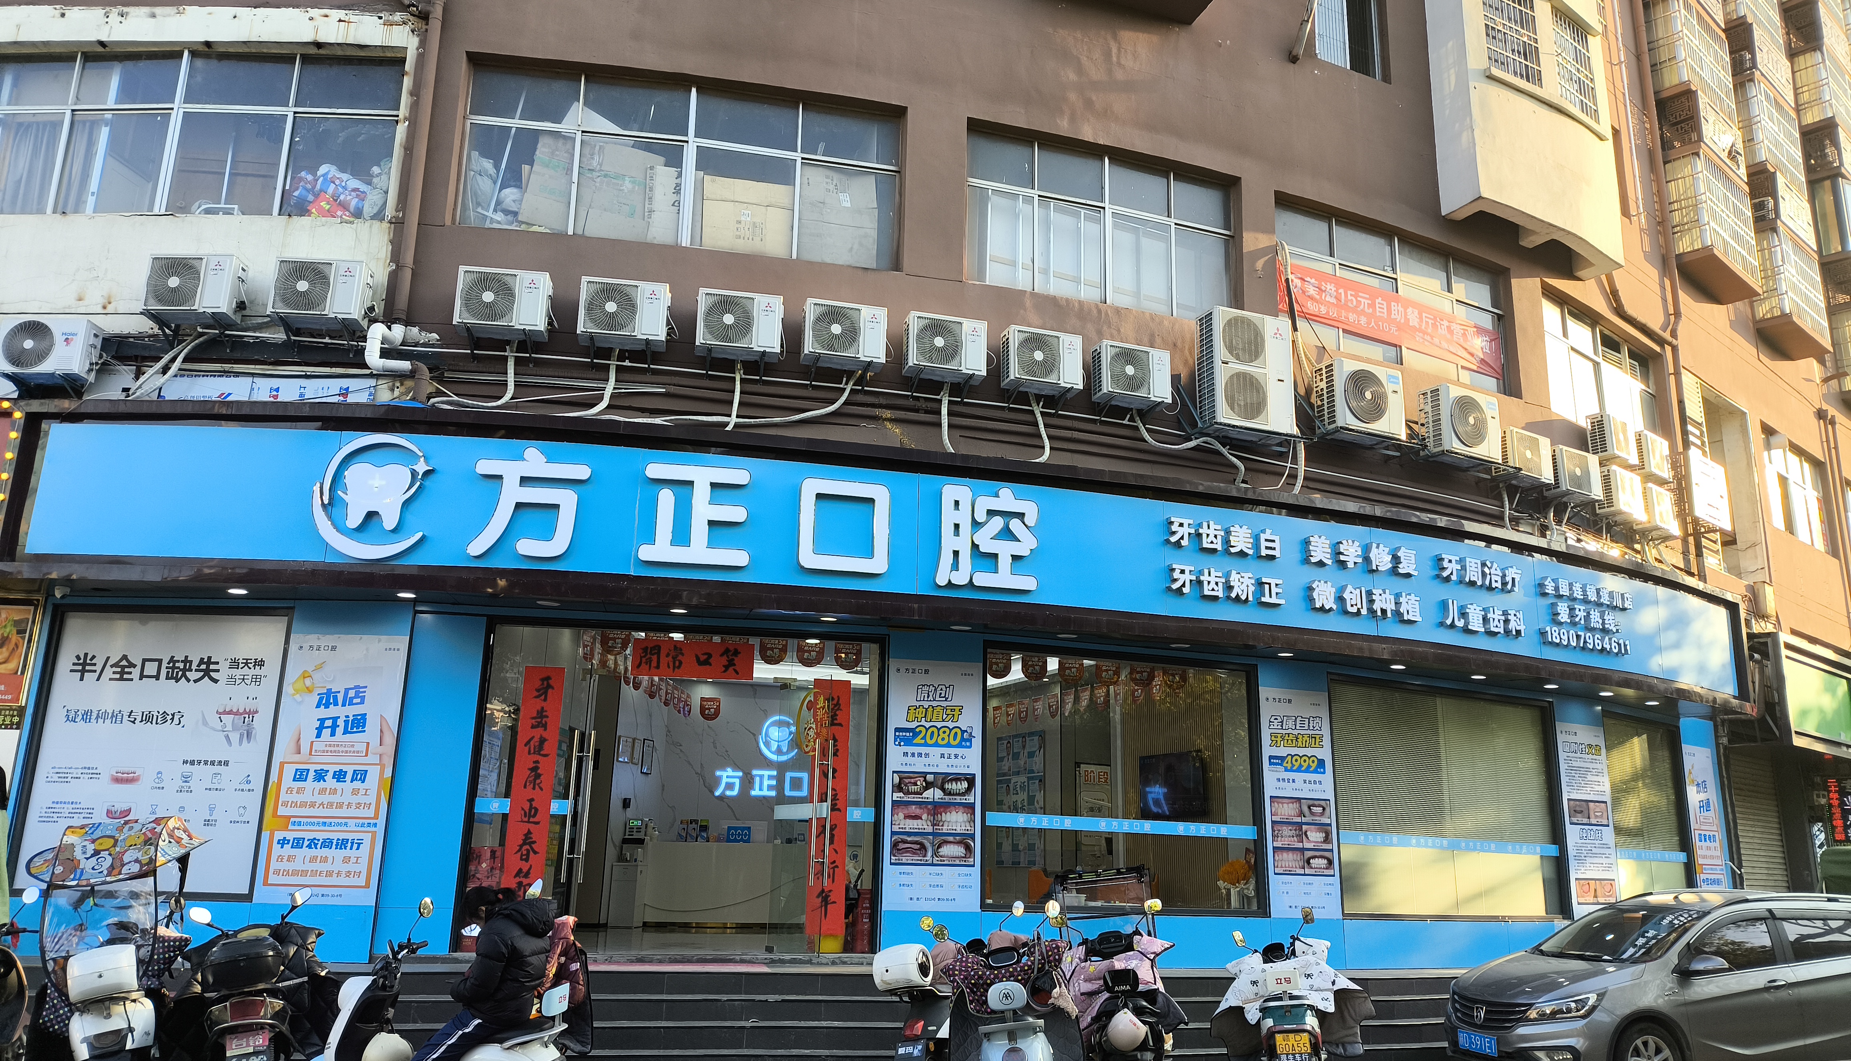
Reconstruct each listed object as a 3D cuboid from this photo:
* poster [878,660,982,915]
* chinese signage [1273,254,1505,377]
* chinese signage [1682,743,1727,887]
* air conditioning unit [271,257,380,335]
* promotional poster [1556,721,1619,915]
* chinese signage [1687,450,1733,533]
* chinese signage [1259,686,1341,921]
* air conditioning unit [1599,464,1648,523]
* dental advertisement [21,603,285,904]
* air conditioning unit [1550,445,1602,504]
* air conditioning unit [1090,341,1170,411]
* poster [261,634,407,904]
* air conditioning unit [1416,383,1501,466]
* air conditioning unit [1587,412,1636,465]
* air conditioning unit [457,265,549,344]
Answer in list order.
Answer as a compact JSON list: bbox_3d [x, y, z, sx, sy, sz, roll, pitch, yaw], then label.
[{"bbox_3d":[0.085,2.344,12.397,0.895,2.280,0.040,4,-15,-11],"label":"poster"},{"bbox_3d":[5.511,-2.426,15.675,3.661,0.720,0.050,9,-16,-27],"label":"chinese signage"},{"bbox_3d":[10.102,3.884,17.262,0.870,2.170,0.050,13,-18,-37],"label":"chinese signage"},{"bbox_3d":[-5.586,-2.195,12.384,0.785,0.565,0.280,2,-15,-2],"label":"air conditioning unit"},{"bbox_3d":[7.583,3.306,15.249,0.830,2.170,0.050,9,-17,-28],"label":"promotional poster"},{"bbox_3d":[11.400,-0.569,19.459,1.255,0.985,0.060,13,-19,-38],"label":"chinese signage"},{"bbox_3d":[3.800,2.750,13.550,0.820,2.280,0.040,7,-16,-18],"label":"chinese signage"},{"bbox_3d":[8.692,-0.453,16.746,0.800,0.560,0.300,14,-19,-39],"label":"air conditioning unit"},{"bbox_3d":[-6.329,1.804,10.988,1.860,2.230,0.050,2,-15,-1],"label":"dental advertisement"},{"bbox_3d":[7.987,-0.672,16.519,0.800,0.560,0.300,10,-17,-31],"label":"air conditioning unit"},{"bbox_3d":[2.145,-1.596,13.875,0.785,0.565,0.280,8,-16,-22],"label":"air conditioning unit"},{"bbox_3d":[-4.644,1.856,10.494,0.921,2.081,0.020,2,-15,-2],"label":"poster"},{"bbox_3d":[6.015,-1.135,15.027,0.885,0.785,0.375,9,-17,-28],"label":"air conditioning unit"},{"bbox_3d":[9.087,-1.159,17.653,0.815,0.545,0.290,14,-19,-40],"label":"air conditioning unit"},{"bbox_3d":[-3.854,-2.072,12.257,0.800,0.560,0.300,3,-15,-5],"label":"air conditioning unit"}]

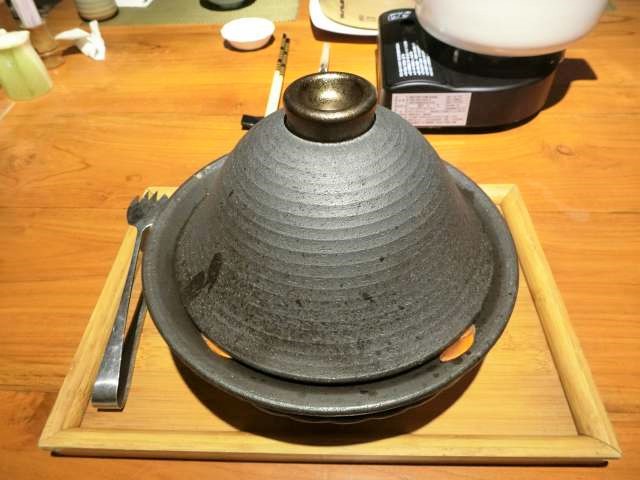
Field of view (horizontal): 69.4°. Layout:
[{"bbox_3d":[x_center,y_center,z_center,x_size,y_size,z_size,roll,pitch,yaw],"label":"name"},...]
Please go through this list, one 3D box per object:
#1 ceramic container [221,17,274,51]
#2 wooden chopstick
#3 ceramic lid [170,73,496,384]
[{"bbox_3d":[-0.112,-0.321,0.732,0.085,0.023,0.085,0,48,2],"label":"ceramic container"},{"bbox_3d":[-0.059,-0.239,0.657,0.017,0.010,0.265,0,46,2],"label":"wooden chopstick"},{"bbox_3d":[0.008,-0.041,0.300,0.231,0.117,0.231,0,48,2],"label":"ceramic lid"}]

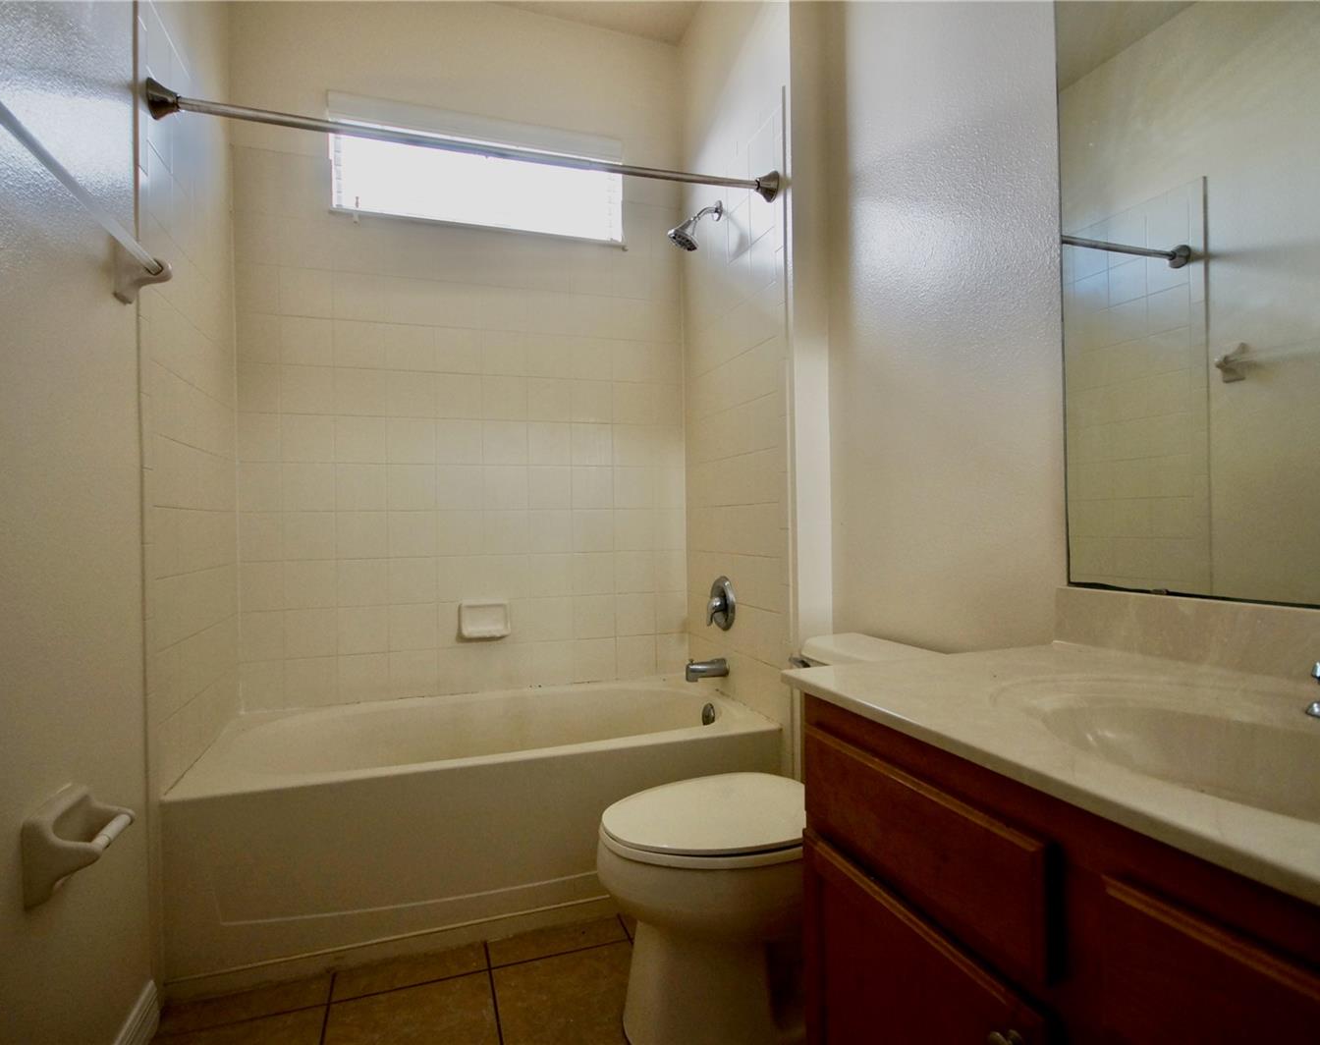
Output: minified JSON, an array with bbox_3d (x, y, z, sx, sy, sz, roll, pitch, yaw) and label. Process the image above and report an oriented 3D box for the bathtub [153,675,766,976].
[{"bbox_3d":[-0.485,0.804,1.946,1.495,0.436,0.710,-1,0,-17],"label":"bathtub"}]

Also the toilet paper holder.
[{"bbox_3d":[-0.870,0.476,0.994,0.090,0.125,0.150,-1,0,-21],"label":"toilet paper holder"}]

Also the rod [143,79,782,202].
[{"bbox_3d":[-0.387,-0.915,1.609,1.466,0.075,0.075,-1,0,-16],"label":"rod"}]

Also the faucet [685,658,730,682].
[{"bbox_3d":[0.152,0.476,2.131,0.143,0.065,0.055,-1,0,-19],"label":"faucet"}]

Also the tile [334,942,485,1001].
[{"bbox_3d":[-0.564,1.029,1.497,0.333,0.010,0.107,-1,0,-17],"label":"tile"}]

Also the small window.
[{"bbox_3d":[-0.606,-1.210,2.274,0.985,0.395,0.060,-1,0,-17],"label":"small window"}]

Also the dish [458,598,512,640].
[{"bbox_3d":[-0.599,0.334,2.242,0.160,0.115,0.060,-1,0,-17],"label":"dish"}]

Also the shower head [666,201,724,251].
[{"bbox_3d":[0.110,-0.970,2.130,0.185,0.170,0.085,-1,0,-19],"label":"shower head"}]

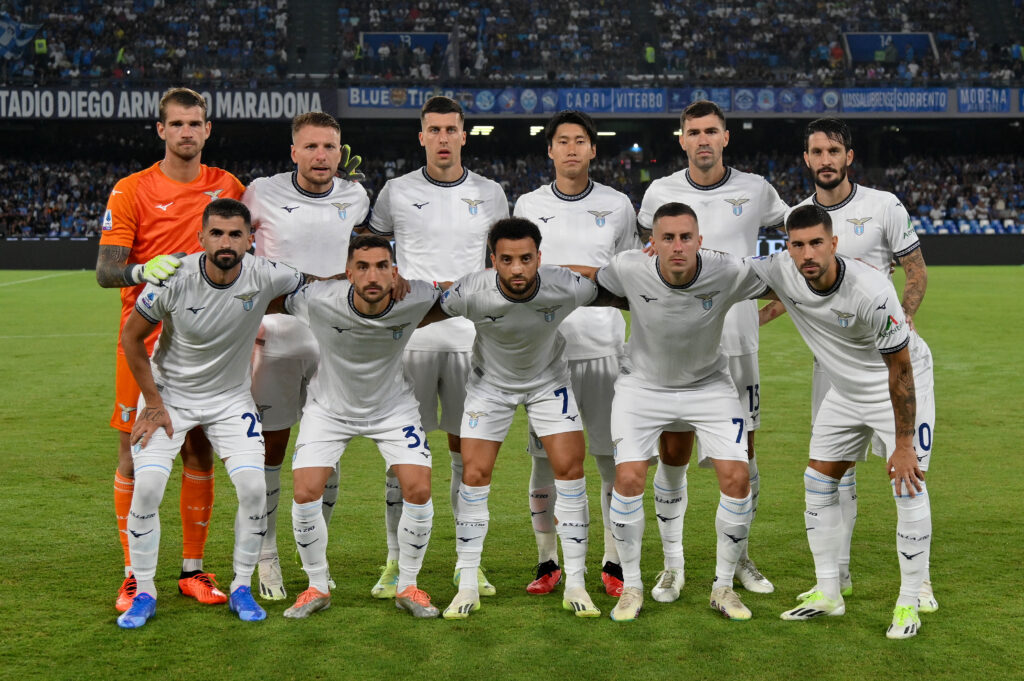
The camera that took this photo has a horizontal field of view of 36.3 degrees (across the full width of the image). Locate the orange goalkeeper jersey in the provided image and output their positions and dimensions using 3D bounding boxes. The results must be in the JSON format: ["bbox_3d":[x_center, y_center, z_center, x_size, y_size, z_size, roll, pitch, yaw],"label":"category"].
[{"bbox_3d":[-1.290,-0.327,6.040,0.580,0.740,0.310,-1,6,-7],"label":"orange goalkeeper jersey"}]

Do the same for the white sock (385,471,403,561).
[{"bbox_3d":[-0.438,0.667,6.060,0.115,0.391,0.125,3,3,25],"label":"white sock"}]

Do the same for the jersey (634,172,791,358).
[{"bbox_3d":[0.776,-0.308,6.050,0.573,0.724,0.290,0,4,4],"label":"jersey"}]

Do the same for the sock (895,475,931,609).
[{"bbox_3d":[1.396,0.712,5.483,0.128,0.446,0.135,5,10,28],"label":"sock"}]

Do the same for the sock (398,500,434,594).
[{"bbox_3d":[-0.354,0.740,5.670,0.122,0.349,0.130,-4,21,-28],"label":"sock"}]

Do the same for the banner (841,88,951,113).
[{"bbox_3d":[18.350,-11.515,75.000,5.200,1.150,0.060,0,4,0],"label":"banner"}]

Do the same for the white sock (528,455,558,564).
[{"bbox_3d":[0.138,0.660,6.065,0.112,0.424,0.125,0,4,25],"label":"white sock"}]

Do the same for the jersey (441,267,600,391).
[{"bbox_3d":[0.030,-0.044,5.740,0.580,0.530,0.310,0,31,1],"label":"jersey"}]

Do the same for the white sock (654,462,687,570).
[{"bbox_3d":[0.623,0.687,6.140,0.122,0.425,0.135,1,4,10],"label":"white sock"}]

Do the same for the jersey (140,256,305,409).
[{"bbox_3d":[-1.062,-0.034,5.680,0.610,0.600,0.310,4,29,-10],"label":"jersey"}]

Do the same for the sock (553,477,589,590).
[{"bbox_3d":[0.221,0.714,5.810,0.120,0.425,0.135,-3,8,-20],"label":"sock"}]

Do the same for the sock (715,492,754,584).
[{"bbox_3d":[0.792,0.725,5.680,0.125,0.351,0.130,-2,19,-15],"label":"sock"}]

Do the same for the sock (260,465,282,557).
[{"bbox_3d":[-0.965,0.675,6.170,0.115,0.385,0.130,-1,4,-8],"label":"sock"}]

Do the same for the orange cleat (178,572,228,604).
[{"bbox_3d":[-1.190,0.946,6.003,0.108,0.100,0.295,-4,6,-42],"label":"orange cleat"}]

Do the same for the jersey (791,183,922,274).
[{"bbox_3d":[1.317,-0.258,6.100,0.540,0.700,0.280,1,4,14],"label":"jersey"}]

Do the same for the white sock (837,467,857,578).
[{"bbox_3d":[1.276,0.720,6.040,0.120,0.460,0.130,3,8,38],"label":"white sock"}]

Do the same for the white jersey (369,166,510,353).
[{"bbox_3d":[-0.279,-0.317,6.040,0.550,0.710,0.290,0,6,-2],"label":"white jersey"}]

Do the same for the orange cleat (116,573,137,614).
[{"bbox_3d":[-1.387,0.915,5.790,0.108,0.120,0.295,0,4,5],"label":"orange cleat"}]

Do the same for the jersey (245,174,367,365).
[{"bbox_3d":[-0.799,-0.292,6.050,0.503,0.732,0.280,0,4,-3],"label":"jersey"}]

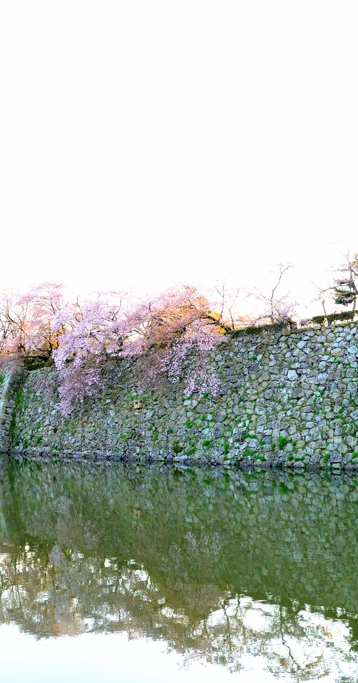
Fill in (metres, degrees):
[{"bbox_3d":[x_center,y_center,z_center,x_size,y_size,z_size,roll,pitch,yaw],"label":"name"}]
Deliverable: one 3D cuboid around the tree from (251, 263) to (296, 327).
[{"bbox_3d":[6.880,-3.370,41.000,3.320,4.810,3.100,0,-9,0],"label":"tree"}]

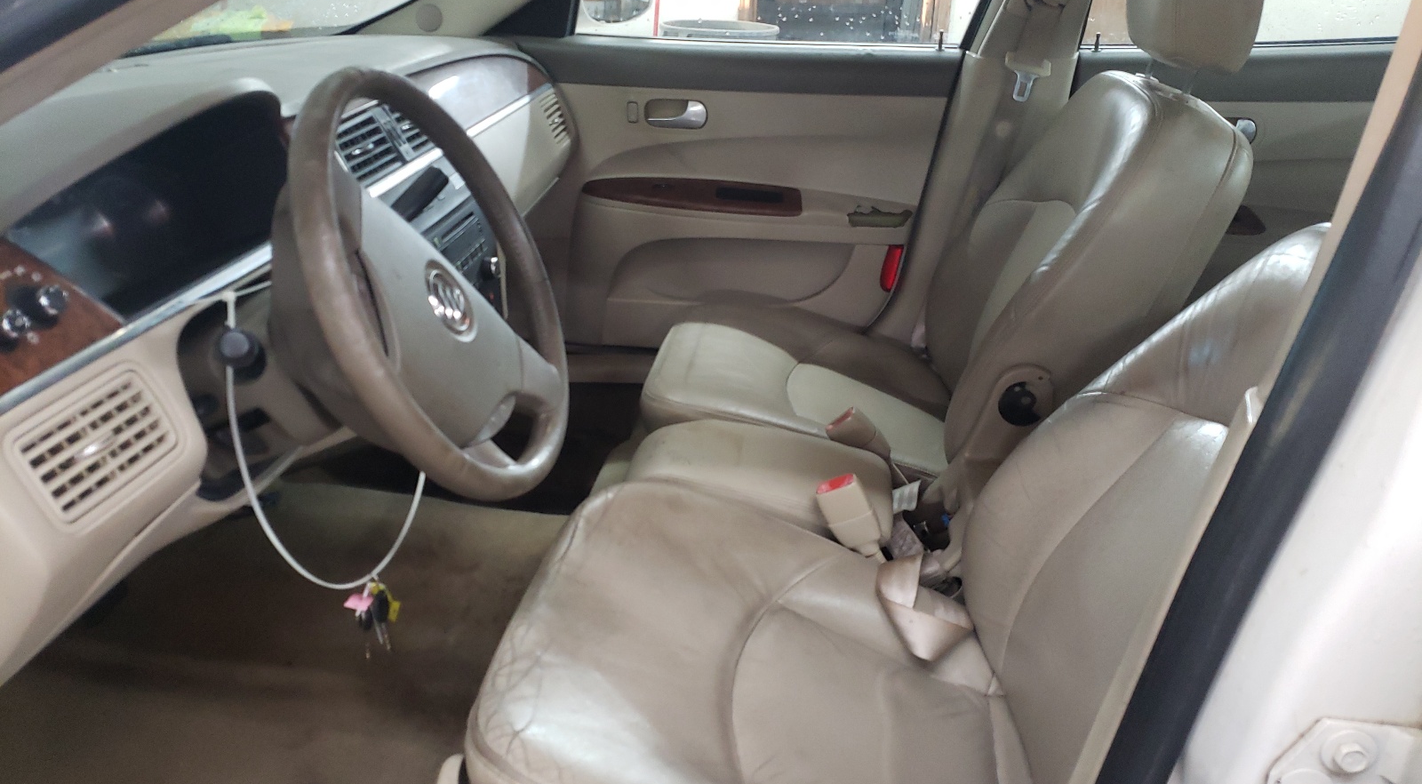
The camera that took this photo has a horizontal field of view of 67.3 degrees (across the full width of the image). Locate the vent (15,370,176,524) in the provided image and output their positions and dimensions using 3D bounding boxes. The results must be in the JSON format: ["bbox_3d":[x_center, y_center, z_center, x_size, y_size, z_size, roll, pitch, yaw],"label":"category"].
[{"bbox_3d":[-0.449,0.040,0.773,0.030,0.070,0.127,-14,21,15],"label":"vent"}]

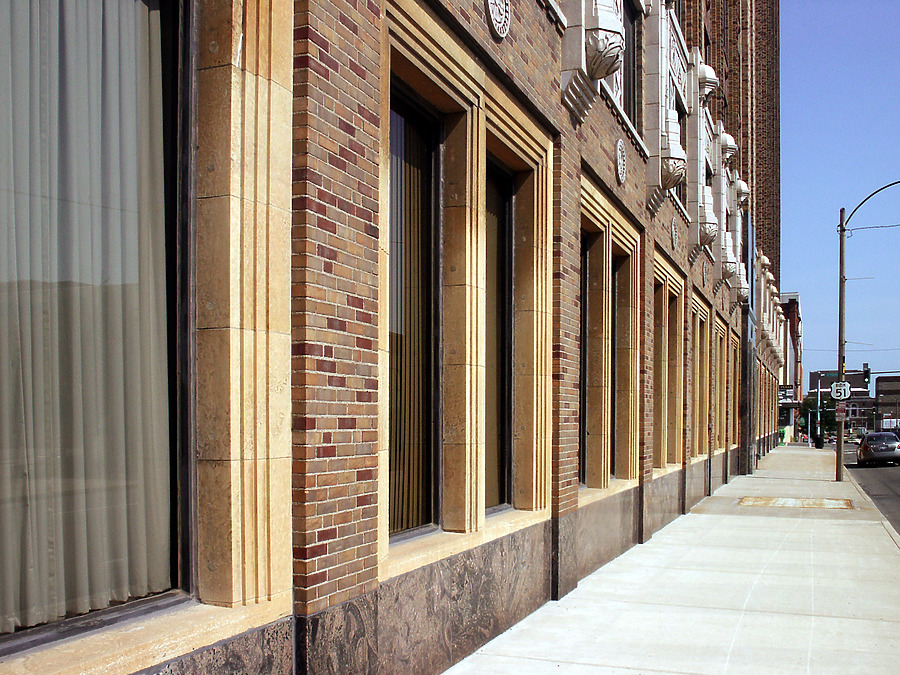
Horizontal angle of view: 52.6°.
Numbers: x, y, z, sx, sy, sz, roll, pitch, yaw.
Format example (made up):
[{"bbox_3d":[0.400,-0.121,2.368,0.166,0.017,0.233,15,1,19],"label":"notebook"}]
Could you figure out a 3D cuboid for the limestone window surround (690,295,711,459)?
[{"bbox_3d":[5.365,0.863,20.083,0.300,3.530,3.700,-2,-5,22],"label":"limestone window surround"}]

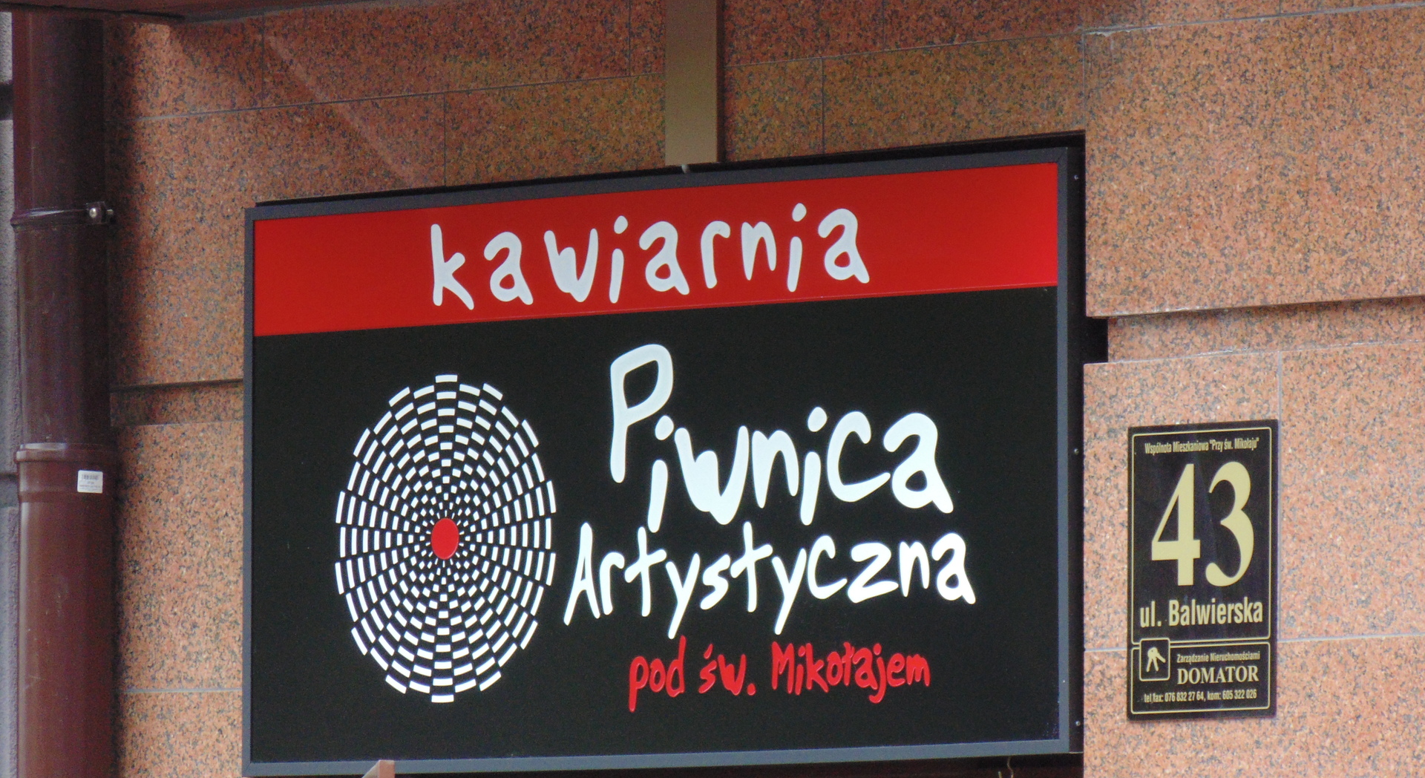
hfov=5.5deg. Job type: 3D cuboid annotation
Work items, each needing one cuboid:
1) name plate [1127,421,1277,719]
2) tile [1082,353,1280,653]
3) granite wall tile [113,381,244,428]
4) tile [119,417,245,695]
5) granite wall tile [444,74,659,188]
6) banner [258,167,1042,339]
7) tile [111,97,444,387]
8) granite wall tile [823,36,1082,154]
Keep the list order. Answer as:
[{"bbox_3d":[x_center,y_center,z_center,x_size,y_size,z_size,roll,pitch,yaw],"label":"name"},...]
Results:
[{"bbox_3d":[0.523,0.192,15.600,0.012,0.309,0.228,3,-4,-42],"label":"name plate"},{"bbox_3d":[0.508,0.122,15.651,0.030,0.306,0.299,3,-4,-42],"label":"tile"},{"bbox_3d":[-0.598,0.017,16.939,0.030,0.045,0.273,3,-4,-42],"label":"granite wall tile"},{"bbox_3d":[-0.598,0.192,16.878,0.030,0.308,0.266,3,-4,-42],"label":"tile"},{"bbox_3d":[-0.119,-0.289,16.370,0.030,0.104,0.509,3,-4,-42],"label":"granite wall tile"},{"bbox_3d":[-0.068,-0.151,16.254,0.020,0.131,1.328,3,-4,-42],"label":"banner"},{"bbox_3d":[-0.495,-0.165,16.782,0.030,0.306,0.615,3,-4,-42],"label":"tile"},{"bbox_3d":[0.270,-0.316,15.938,0.030,0.103,0.413,3,-4,-42],"label":"granite wall tile"}]

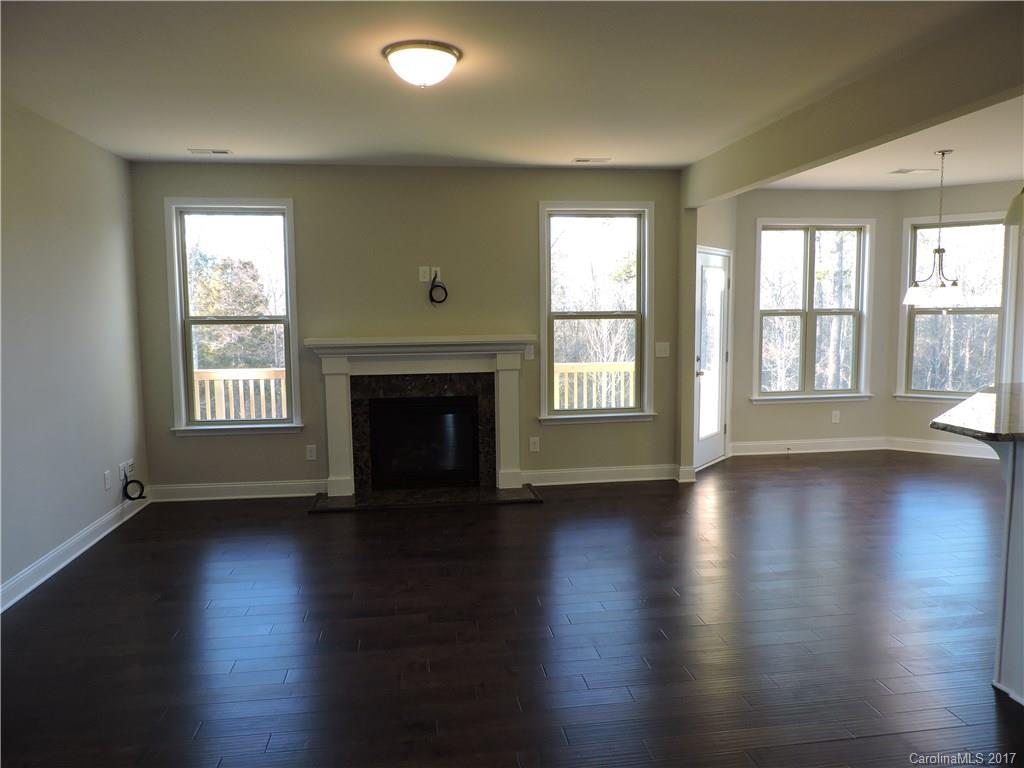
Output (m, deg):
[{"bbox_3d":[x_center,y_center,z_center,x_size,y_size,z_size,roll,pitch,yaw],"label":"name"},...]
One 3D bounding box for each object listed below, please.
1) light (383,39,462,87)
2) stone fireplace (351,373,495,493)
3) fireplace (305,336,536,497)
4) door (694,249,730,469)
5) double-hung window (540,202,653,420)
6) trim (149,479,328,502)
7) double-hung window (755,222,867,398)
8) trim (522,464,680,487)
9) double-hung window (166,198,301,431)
[{"bbox_3d":[-0.420,-1.468,3.346,0.385,0.150,0.385,-1,6,-7],"label":"light"},{"bbox_3d":[-0.741,0.421,6.071,1.220,1.010,0.200,-1,6,-7],"label":"stone fireplace"},{"bbox_3d":[-0.732,0.271,5.970,1.880,1.330,0.250,-1,6,-7],"label":"fireplace"},{"bbox_3d":[1.961,-0.229,6.958,0.060,2.070,0.820,4,8,38],"label":"door"},{"bbox_3d":[0.743,-0.627,6.203,1.020,1.860,0.110,-1,6,-7],"label":"double-hung window"},{"bbox_3d":[-2.272,0.888,5.958,1.440,0.137,0.025,-1,6,-7],"label":"trim"},{"bbox_3d":[3.155,-0.780,7.460,1.280,1.860,0.110,-1,6,-7],"label":"double-hung window"},{"bbox_3d":[0.783,0.816,6.343,1.400,0.137,0.025,-1,6,-7],"label":"trim"},{"bbox_3d":[-2.274,-0.559,5.822,1.020,1.865,0.110,-1,6,-7],"label":"double-hung window"}]

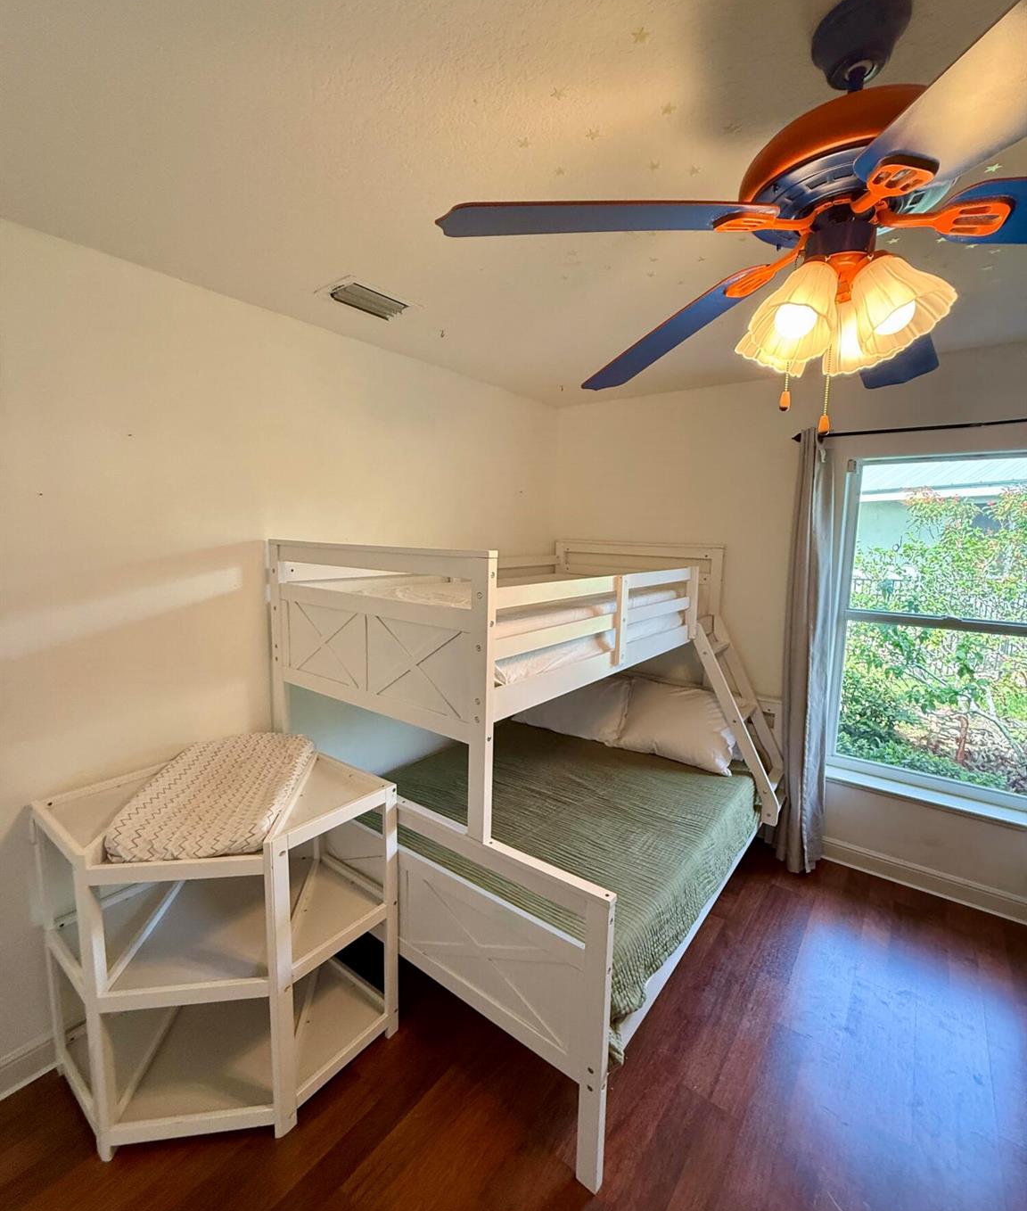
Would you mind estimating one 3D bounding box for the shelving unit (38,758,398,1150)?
[{"bbox_3d":[-0.905,0.987,1.837,1.023,0.874,0.794,0,8,-8],"label":"shelving unit"}]

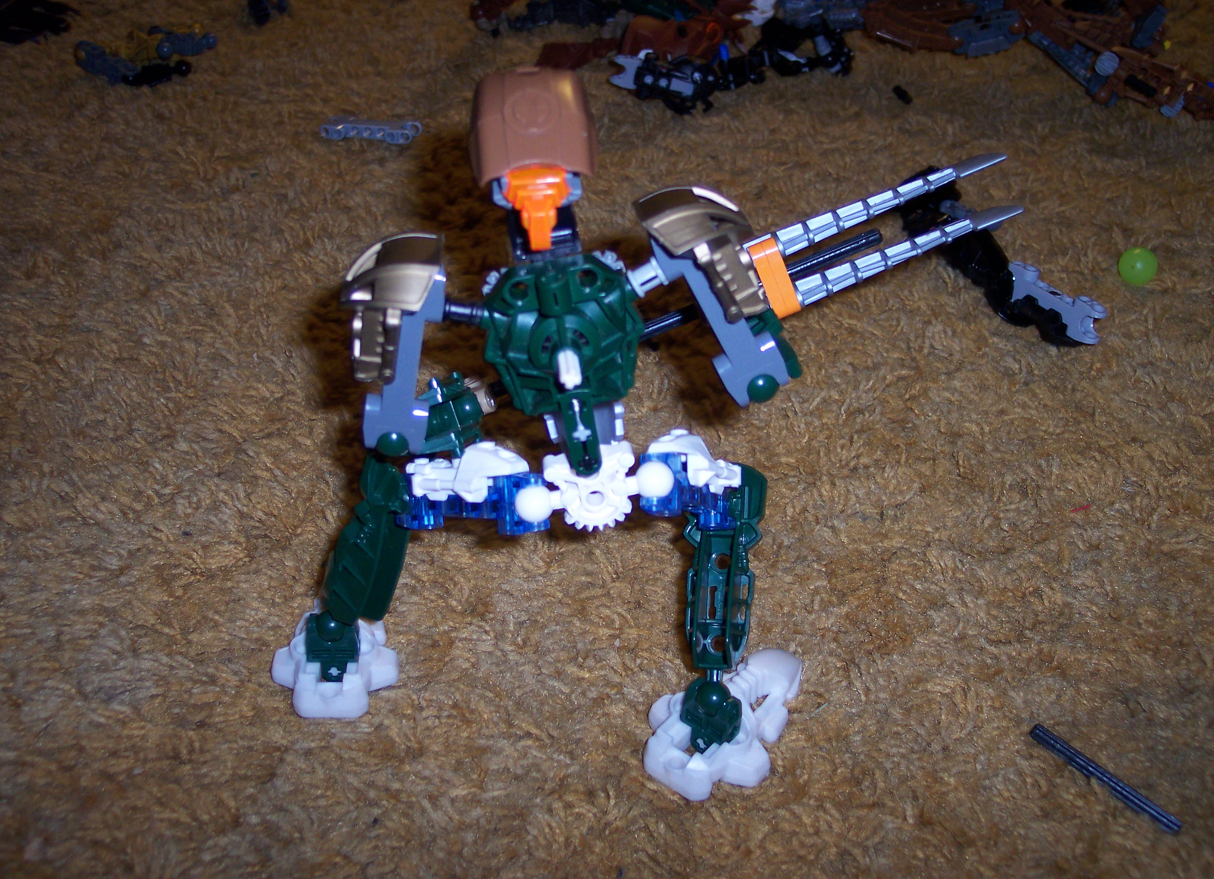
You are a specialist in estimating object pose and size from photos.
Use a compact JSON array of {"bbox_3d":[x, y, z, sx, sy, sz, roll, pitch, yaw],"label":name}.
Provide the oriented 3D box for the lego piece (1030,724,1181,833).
[{"bbox_3d":[0.144,0.098,0.387,0.005,0.005,0.048,-29,46,-30],"label":"lego piece"}]

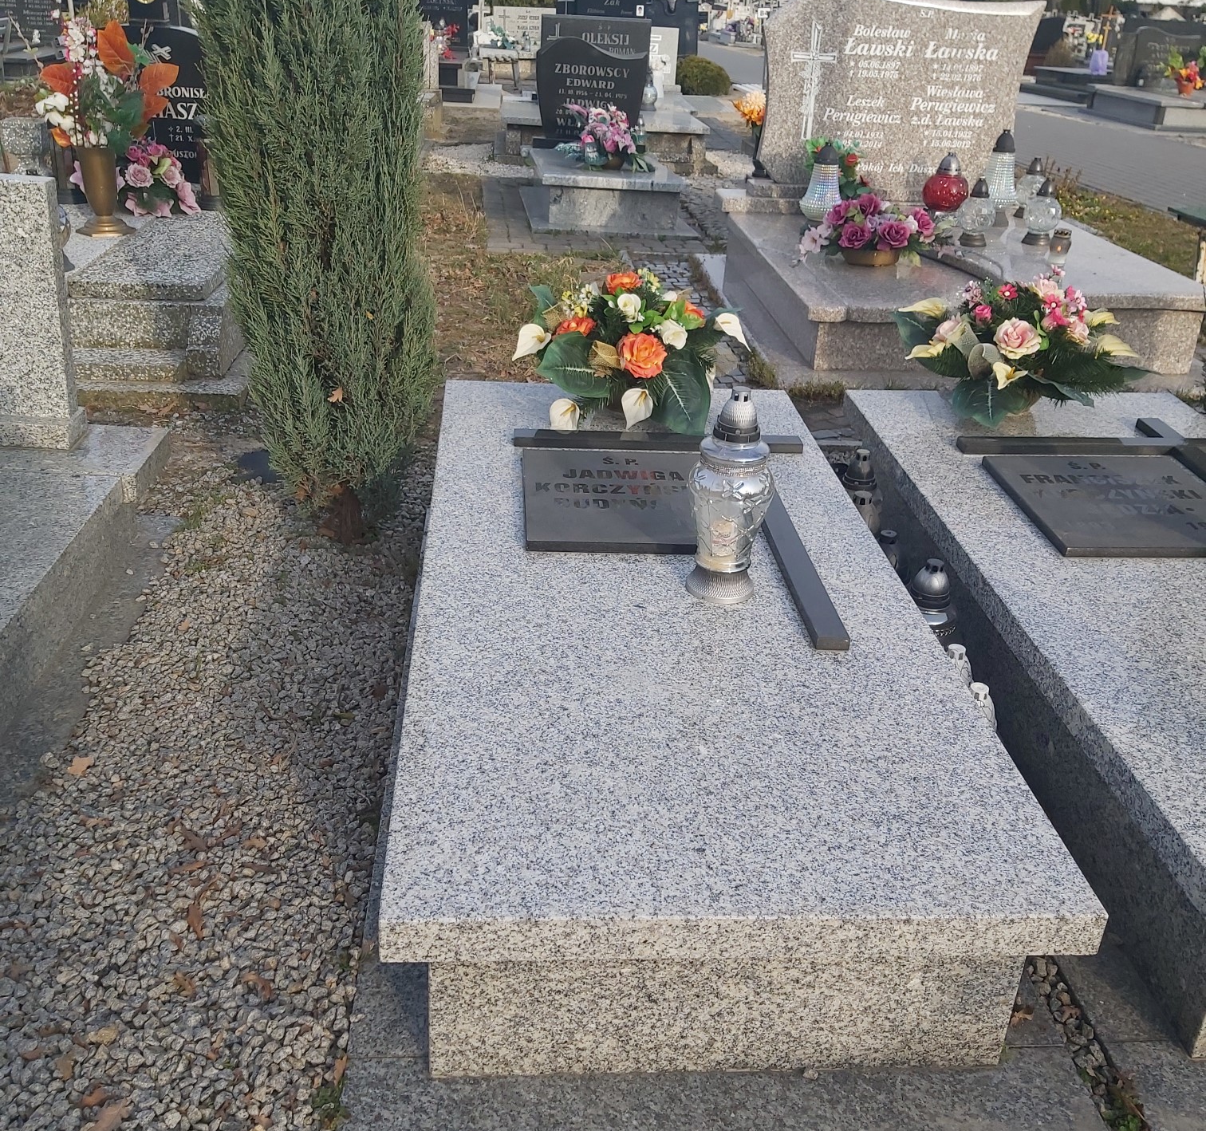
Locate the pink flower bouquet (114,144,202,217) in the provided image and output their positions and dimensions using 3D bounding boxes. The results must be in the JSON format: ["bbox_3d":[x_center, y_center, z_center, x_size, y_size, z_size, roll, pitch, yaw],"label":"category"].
[{"bbox_3d":[-1.745,-1.498,4.707,0.333,0.247,0.279,0,27,-5],"label":"pink flower bouquet"}]

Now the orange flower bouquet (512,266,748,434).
[{"bbox_3d":[0.070,-0.524,2.919,0.561,0.377,0.432,1,26,-6],"label":"orange flower bouquet"}]

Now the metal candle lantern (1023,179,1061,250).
[{"bbox_3d":[2.000,-1.614,5.505,0.161,0.276,0.161,0,26,-8],"label":"metal candle lantern"}]

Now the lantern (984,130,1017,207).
[{"bbox_3d":[1.889,-1.843,5.630,0.180,0.342,0.180,0,27,-5],"label":"lantern"}]

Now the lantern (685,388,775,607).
[{"bbox_3d":[0.222,-0.122,2.130,0.148,0.371,0.148,0,27,-5],"label":"lantern"}]

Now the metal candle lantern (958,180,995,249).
[{"bbox_3d":[1.679,-1.592,5.420,0.161,0.276,0.161,0,26,-8],"label":"metal candle lantern"}]

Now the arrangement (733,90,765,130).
[{"bbox_3d":[0.703,-2.133,5.657,0.198,0.203,0.189,0,27,-5],"label":"arrangement"}]

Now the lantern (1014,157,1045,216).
[{"bbox_3d":[1.980,-1.737,5.529,0.155,0.253,0.155,0,27,-5],"label":"lantern"}]

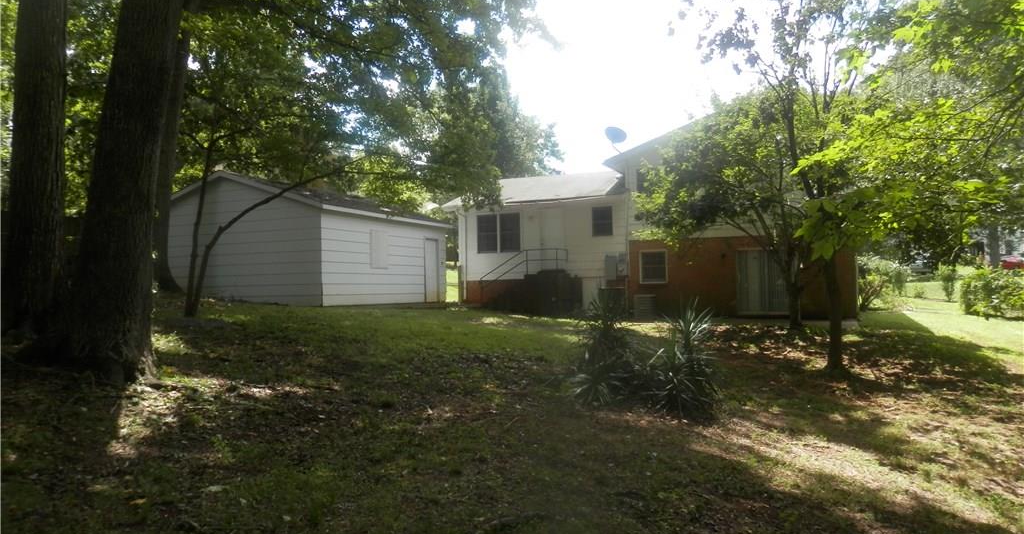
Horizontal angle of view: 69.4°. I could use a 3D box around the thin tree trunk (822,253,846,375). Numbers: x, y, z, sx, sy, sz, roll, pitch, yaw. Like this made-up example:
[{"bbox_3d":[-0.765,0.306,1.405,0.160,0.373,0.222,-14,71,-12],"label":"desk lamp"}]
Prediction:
[{"bbox_3d":[4.677,0.680,10.700,0.240,1.750,0.210,-1,-2,23],"label":"thin tree trunk"}]

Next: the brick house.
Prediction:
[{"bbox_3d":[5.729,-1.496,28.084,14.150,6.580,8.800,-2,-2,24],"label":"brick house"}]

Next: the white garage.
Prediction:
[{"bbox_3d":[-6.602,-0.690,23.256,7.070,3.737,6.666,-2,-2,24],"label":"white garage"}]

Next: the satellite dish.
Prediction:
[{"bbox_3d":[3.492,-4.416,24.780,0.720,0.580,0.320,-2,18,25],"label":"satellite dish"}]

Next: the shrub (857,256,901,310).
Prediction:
[{"bbox_3d":[12.815,0.545,26.000,1.750,1.900,1.600,-2,-2,26],"label":"shrub"}]

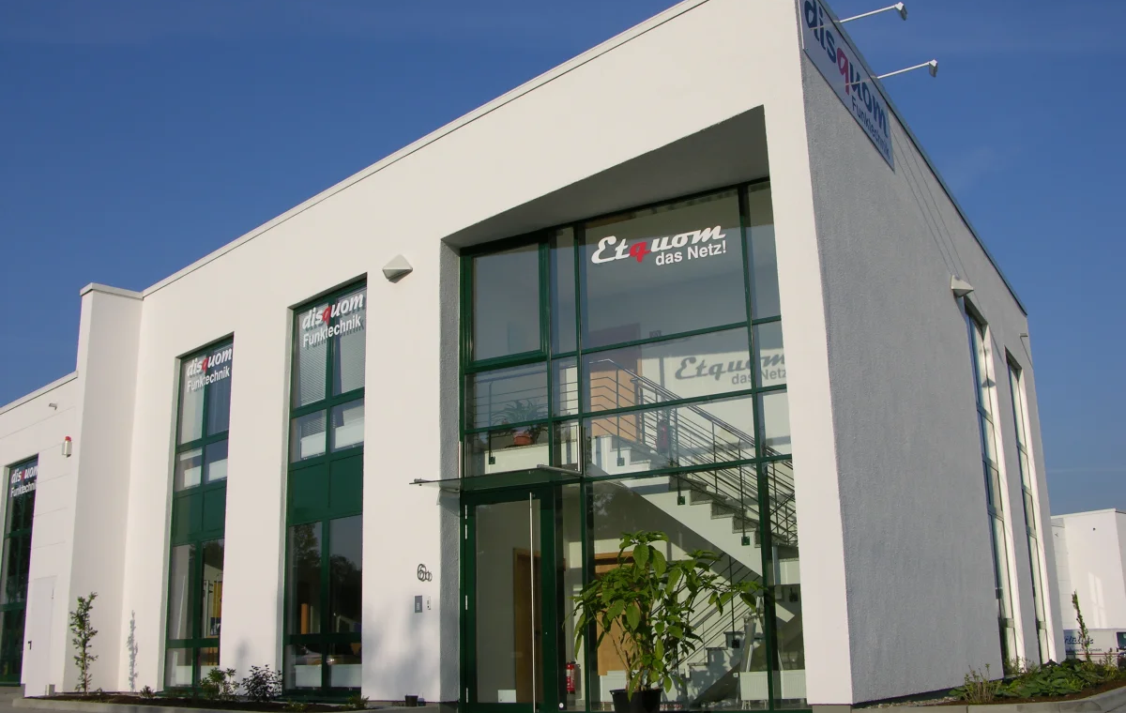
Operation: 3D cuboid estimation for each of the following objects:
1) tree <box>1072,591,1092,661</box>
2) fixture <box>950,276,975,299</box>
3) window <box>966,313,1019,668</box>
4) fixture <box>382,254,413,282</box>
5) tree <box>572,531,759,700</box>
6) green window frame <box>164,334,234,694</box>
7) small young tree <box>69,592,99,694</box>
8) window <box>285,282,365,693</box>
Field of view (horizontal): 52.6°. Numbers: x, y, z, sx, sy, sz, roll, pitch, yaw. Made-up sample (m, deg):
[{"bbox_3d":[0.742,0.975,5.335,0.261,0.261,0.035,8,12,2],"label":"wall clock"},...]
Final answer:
[{"bbox_3d":[7.532,3.947,16.499,0.269,1.058,0.269,-1,-15,0],"label":"tree"},{"bbox_3d":[5.611,-1.028,15.933,0.280,0.280,0.480,-10,-18,29],"label":"fixture"},{"bbox_3d":[6.261,1.946,16.736,0.150,5.562,1.862,-10,-18,29],"label":"window"},{"bbox_3d":[-2.226,-1.219,14.806,0.290,0.280,0.500,14,-21,-43],"label":"fixture"},{"bbox_3d":[1.028,2.580,11.391,1.857,1.648,1.486,-1,-15,0],"label":"tree"},{"bbox_3d":[-5.600,2.474,17.788,1.980,5.420,0.120,-16,-21,43],"label":"green window frame"},{"bbox_3d":[-7.524,4.500,17.882,0.443,1.590,0.443,-1,-15,0],"label":"small young tree"},{"bbox_3d":[-3.168,1.813,15.486,0.150,5.659,2.060,14,-21,-43],"label":"window"}]

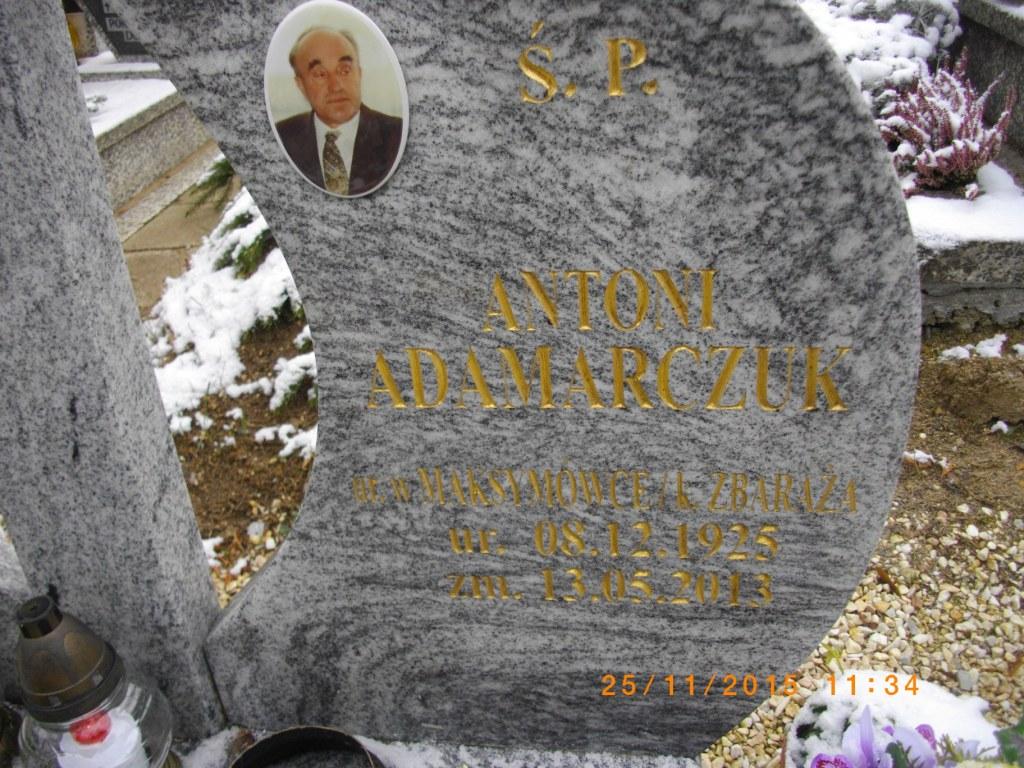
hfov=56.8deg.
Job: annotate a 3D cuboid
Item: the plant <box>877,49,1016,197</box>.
[{"bbox_3d":[0.916,-0.542,1.979,0.310,0.260,0.300,8,31,23],"label":"plant"}]

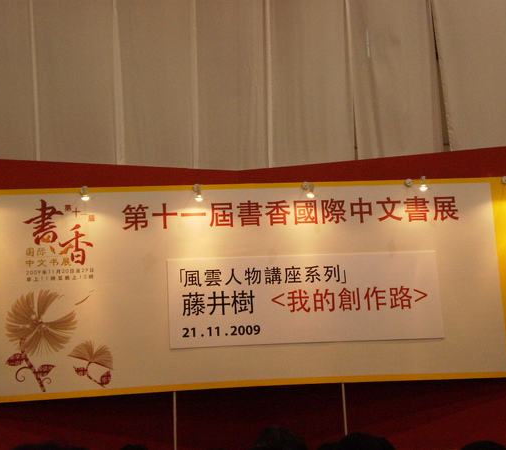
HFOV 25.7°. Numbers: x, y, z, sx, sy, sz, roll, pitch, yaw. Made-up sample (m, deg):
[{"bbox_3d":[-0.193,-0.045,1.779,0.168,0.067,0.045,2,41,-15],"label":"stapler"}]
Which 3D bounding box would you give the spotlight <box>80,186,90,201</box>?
[{"bbox_3d":[-1.598,-0.296,10.518,0.095,0.150,0.170,-2,-13,-7],"label":"spotlight"}]

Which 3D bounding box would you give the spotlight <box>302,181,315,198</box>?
[{"bbox_3d":[0.539,-0.342,10.772,0.135,0.160,0.170,-2,-13,-7],"label":"spotlight"}]

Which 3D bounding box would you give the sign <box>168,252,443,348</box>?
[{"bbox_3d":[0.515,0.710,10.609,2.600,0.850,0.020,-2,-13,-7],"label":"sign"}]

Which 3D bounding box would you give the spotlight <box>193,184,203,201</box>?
[{"bbox_3d":[-0.523,-0.309,10.644,0.095,0.160,0.170,-2,-13,-7],"label":"spotlight"}]

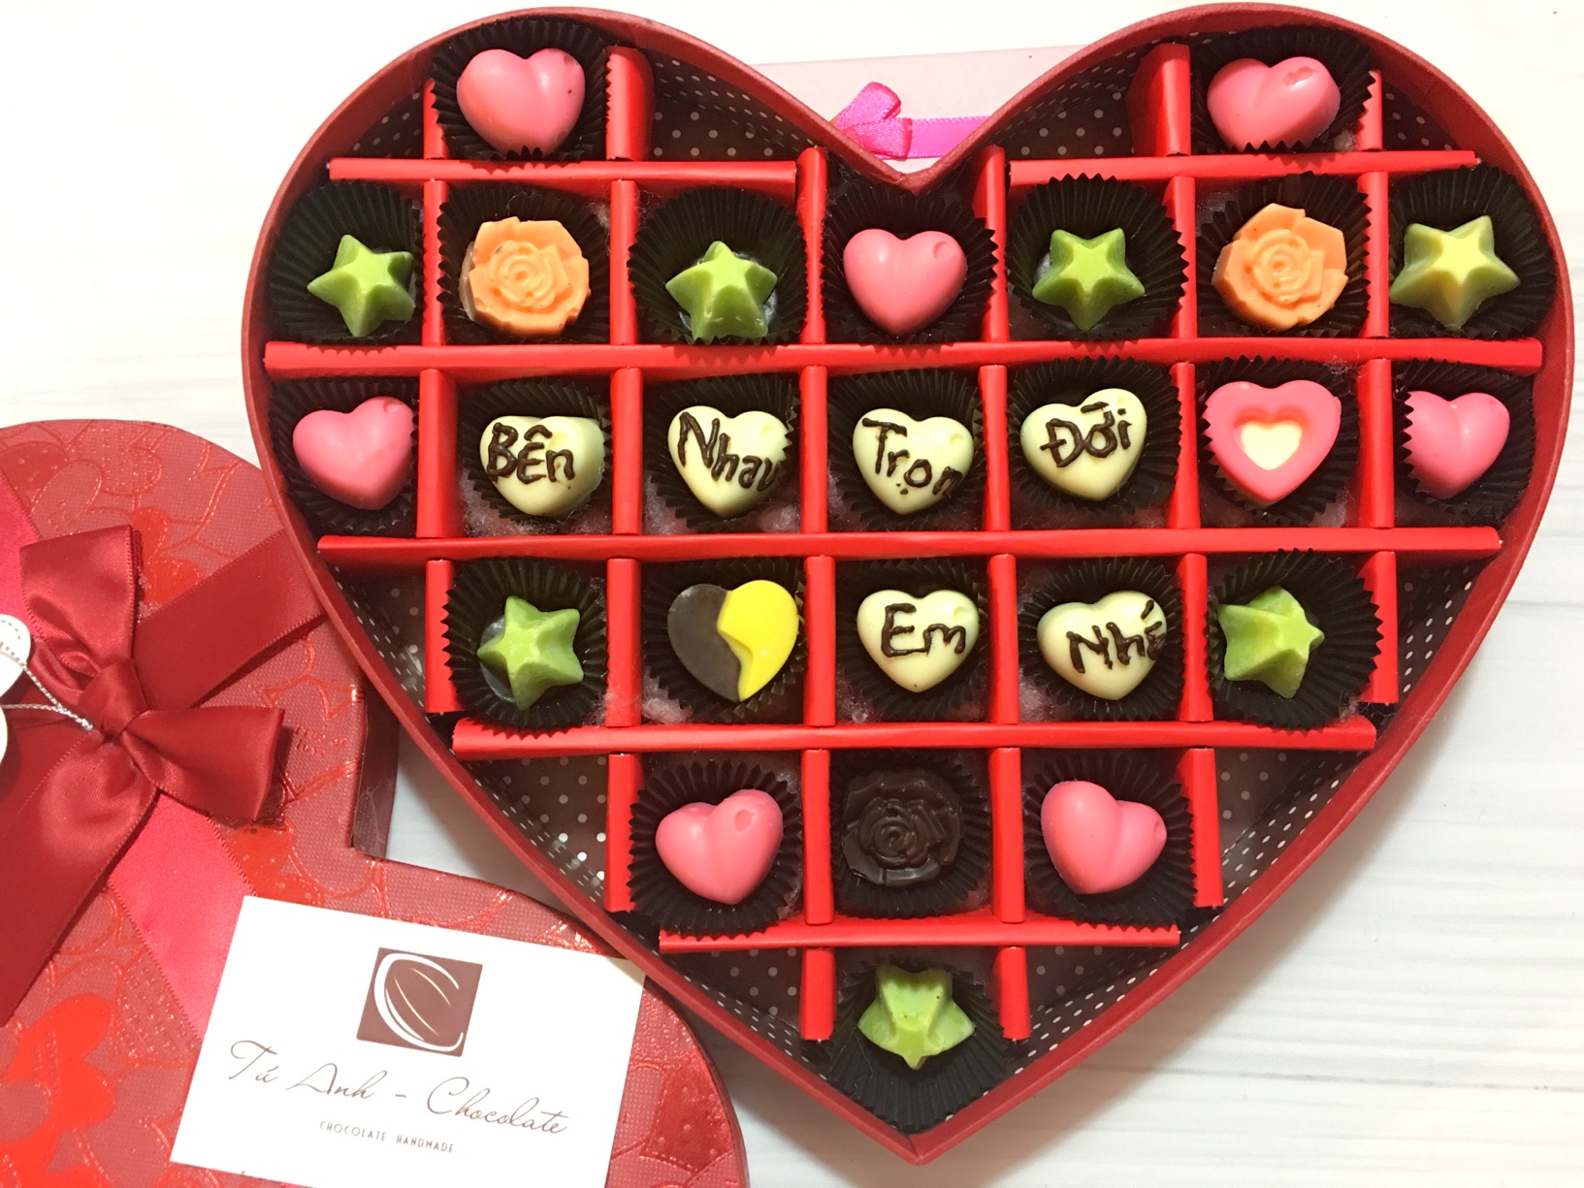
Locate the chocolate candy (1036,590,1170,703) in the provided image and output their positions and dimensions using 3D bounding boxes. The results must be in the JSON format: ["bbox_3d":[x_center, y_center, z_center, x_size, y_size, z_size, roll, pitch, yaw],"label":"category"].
[{"bbox_3d":[0.070,0.012,0.291,0.030,0.015,0.023,-13,86,-1],"label":"chocolate candy"}]

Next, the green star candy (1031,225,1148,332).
[{"bbox_3d":[0.066,-0.072,0.296,0.026,0.013,0.025,0,90,11],"label":"green star candy"}]

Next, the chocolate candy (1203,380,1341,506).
[{"bbox_3d":[0.106,-0.033,0.295,0.028,0.013,0.027,-1,86,0],"label":"chocolate candy"}]

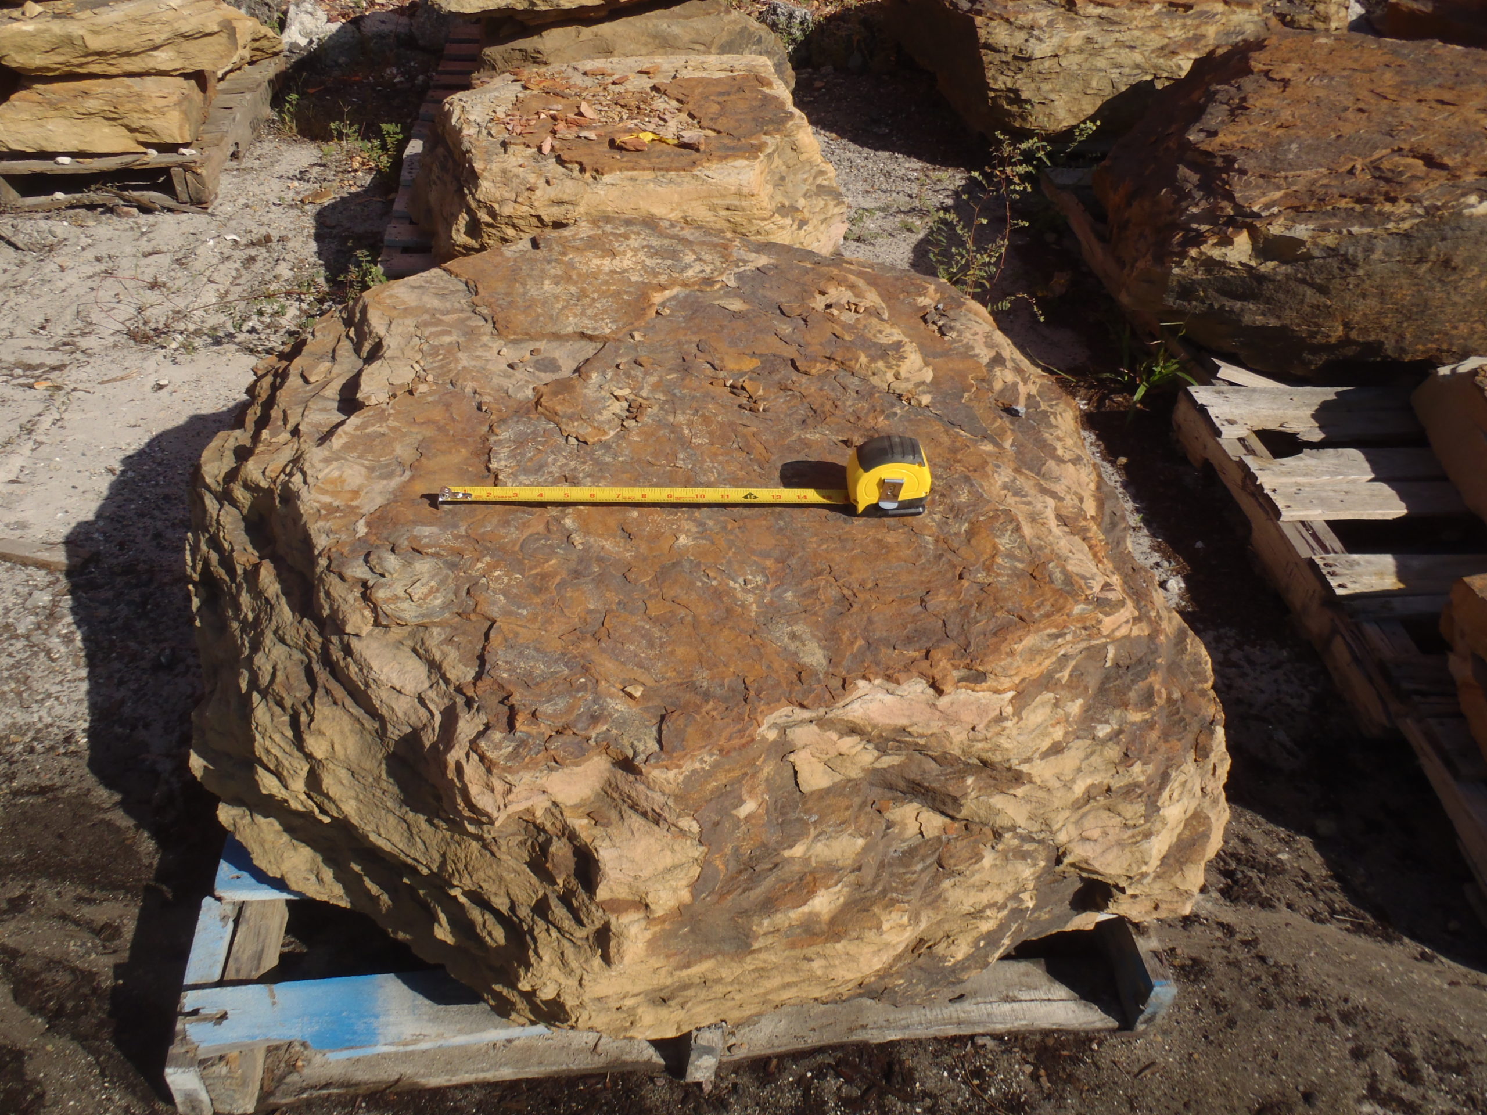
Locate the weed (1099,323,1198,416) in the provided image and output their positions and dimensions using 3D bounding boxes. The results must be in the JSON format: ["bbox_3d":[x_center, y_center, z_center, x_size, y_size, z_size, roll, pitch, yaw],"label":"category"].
[{"bbox_3d":[0.822,-0.393,2.441,0.180,0.150,0.170,2,37,-1],"label":"weed"}]

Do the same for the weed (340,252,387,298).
[{"bbox_3d":[-0.831,-0.612,2.644,0.100,0.125,0.100,2,37,-1],"label":"weed"}]

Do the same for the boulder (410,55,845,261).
[{"bbox_3d":[-0.255,-0.902,2.758,0.880,0.270,0.890,-1,37,-5],"label":"boulder"}]

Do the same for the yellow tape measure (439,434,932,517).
[{"bbox_3d":[-0.057,-0.081,1.169,0.476,0.068,0.050,0,40,0],"label":"yellow tape measure"}]

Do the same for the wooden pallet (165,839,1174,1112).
[{"bbox_3d":[-0.121,0.141,1.708,1.016,0.120,1.200,-2,38,-7],"label":"wooden pallet"}]

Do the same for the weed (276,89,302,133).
[{"bbox_3d":[-1.339,-1.324,3.551,0.075,0.120,0.075,2,37,-1],"label":"weed"}]

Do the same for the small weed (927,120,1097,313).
[{"bbox_3d":[0.602,-0.754,2.695,0.350,0.400,0.280,2,37,-1],"label":"small weed"}]

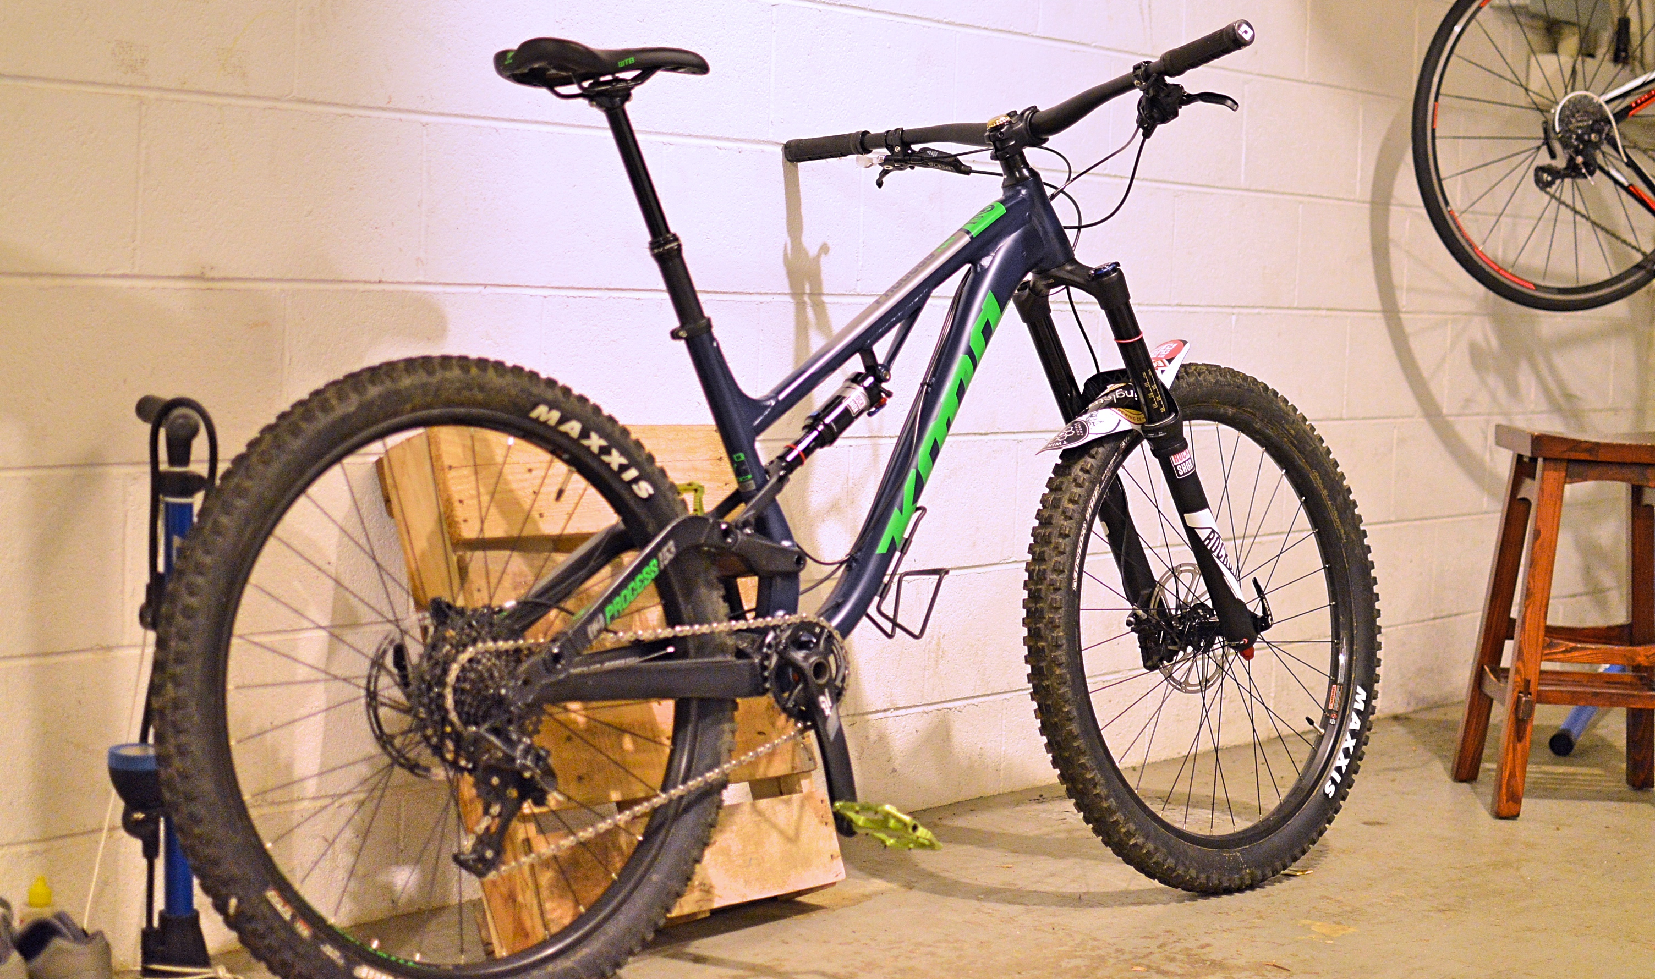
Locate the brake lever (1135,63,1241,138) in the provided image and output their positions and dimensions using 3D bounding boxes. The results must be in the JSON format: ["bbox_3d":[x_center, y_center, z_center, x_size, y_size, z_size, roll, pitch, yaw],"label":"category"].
[{"bbox_3d":[0.417,-0.476,2.895,0.175,0.052,0.100,-8,-44,48],"label":"brake lever"}]

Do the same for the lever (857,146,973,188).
[{"bbox_3d":[0.107,-0.445,3.251,0.100,0.052,0.175,37,-28,-32],"label":"lever"}]

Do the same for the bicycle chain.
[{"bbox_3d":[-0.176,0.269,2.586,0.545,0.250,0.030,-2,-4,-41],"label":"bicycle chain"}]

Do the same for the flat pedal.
[{"bbox_3d":[0.073,0.373,2.655,0.100,0.022,0.100,40,-29,-31],"label":"flat pedal"}]

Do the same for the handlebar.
[{"bbox_3d":[0.227,-0.482,3.093,0.085,0.070,0.800,-2,-4,-41],"label":"handlebar"}]

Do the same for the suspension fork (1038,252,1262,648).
[{"bbox_3d":[0.427,-0.040,3.215,0.185,0.590,0.125,-8,20,48],"label":"suspension fork"}]

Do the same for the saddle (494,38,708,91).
[{"bbox_3d":[-0.241,-0.481,2.682,0.275,0.065,0.145,-2,-4,-41],"label":"saddle"}]

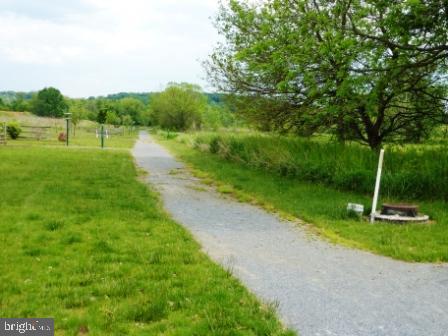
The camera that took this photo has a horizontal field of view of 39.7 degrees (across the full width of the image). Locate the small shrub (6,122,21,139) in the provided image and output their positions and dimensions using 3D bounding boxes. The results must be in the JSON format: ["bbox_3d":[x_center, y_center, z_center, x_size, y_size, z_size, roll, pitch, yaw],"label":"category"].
[{"bbox_3d":[-16.265,-2.898,48.000,1.100,1.250,1.100,0,4,0],"label":"small shrub"}]

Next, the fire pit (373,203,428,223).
[{"bbox_3d":[3.182,0.790,11.200,1.020,0.230,1.020,0,4,0],"label":"fire pit"}]

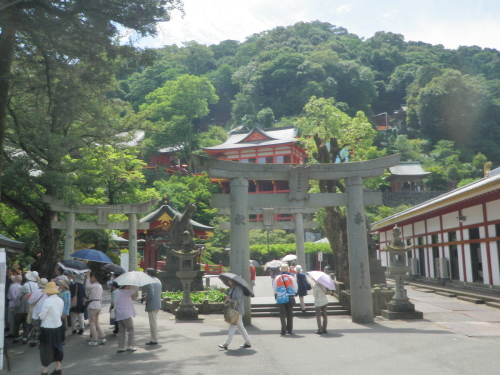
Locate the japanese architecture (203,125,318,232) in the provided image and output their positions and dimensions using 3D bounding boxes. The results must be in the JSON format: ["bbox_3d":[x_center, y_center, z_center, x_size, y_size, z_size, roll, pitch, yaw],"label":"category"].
[{"bbox_3d":[1.878,-1.610,93.000,17.500,18.500,13.000,-4,-9,18],"label":"japanese architecture"}]

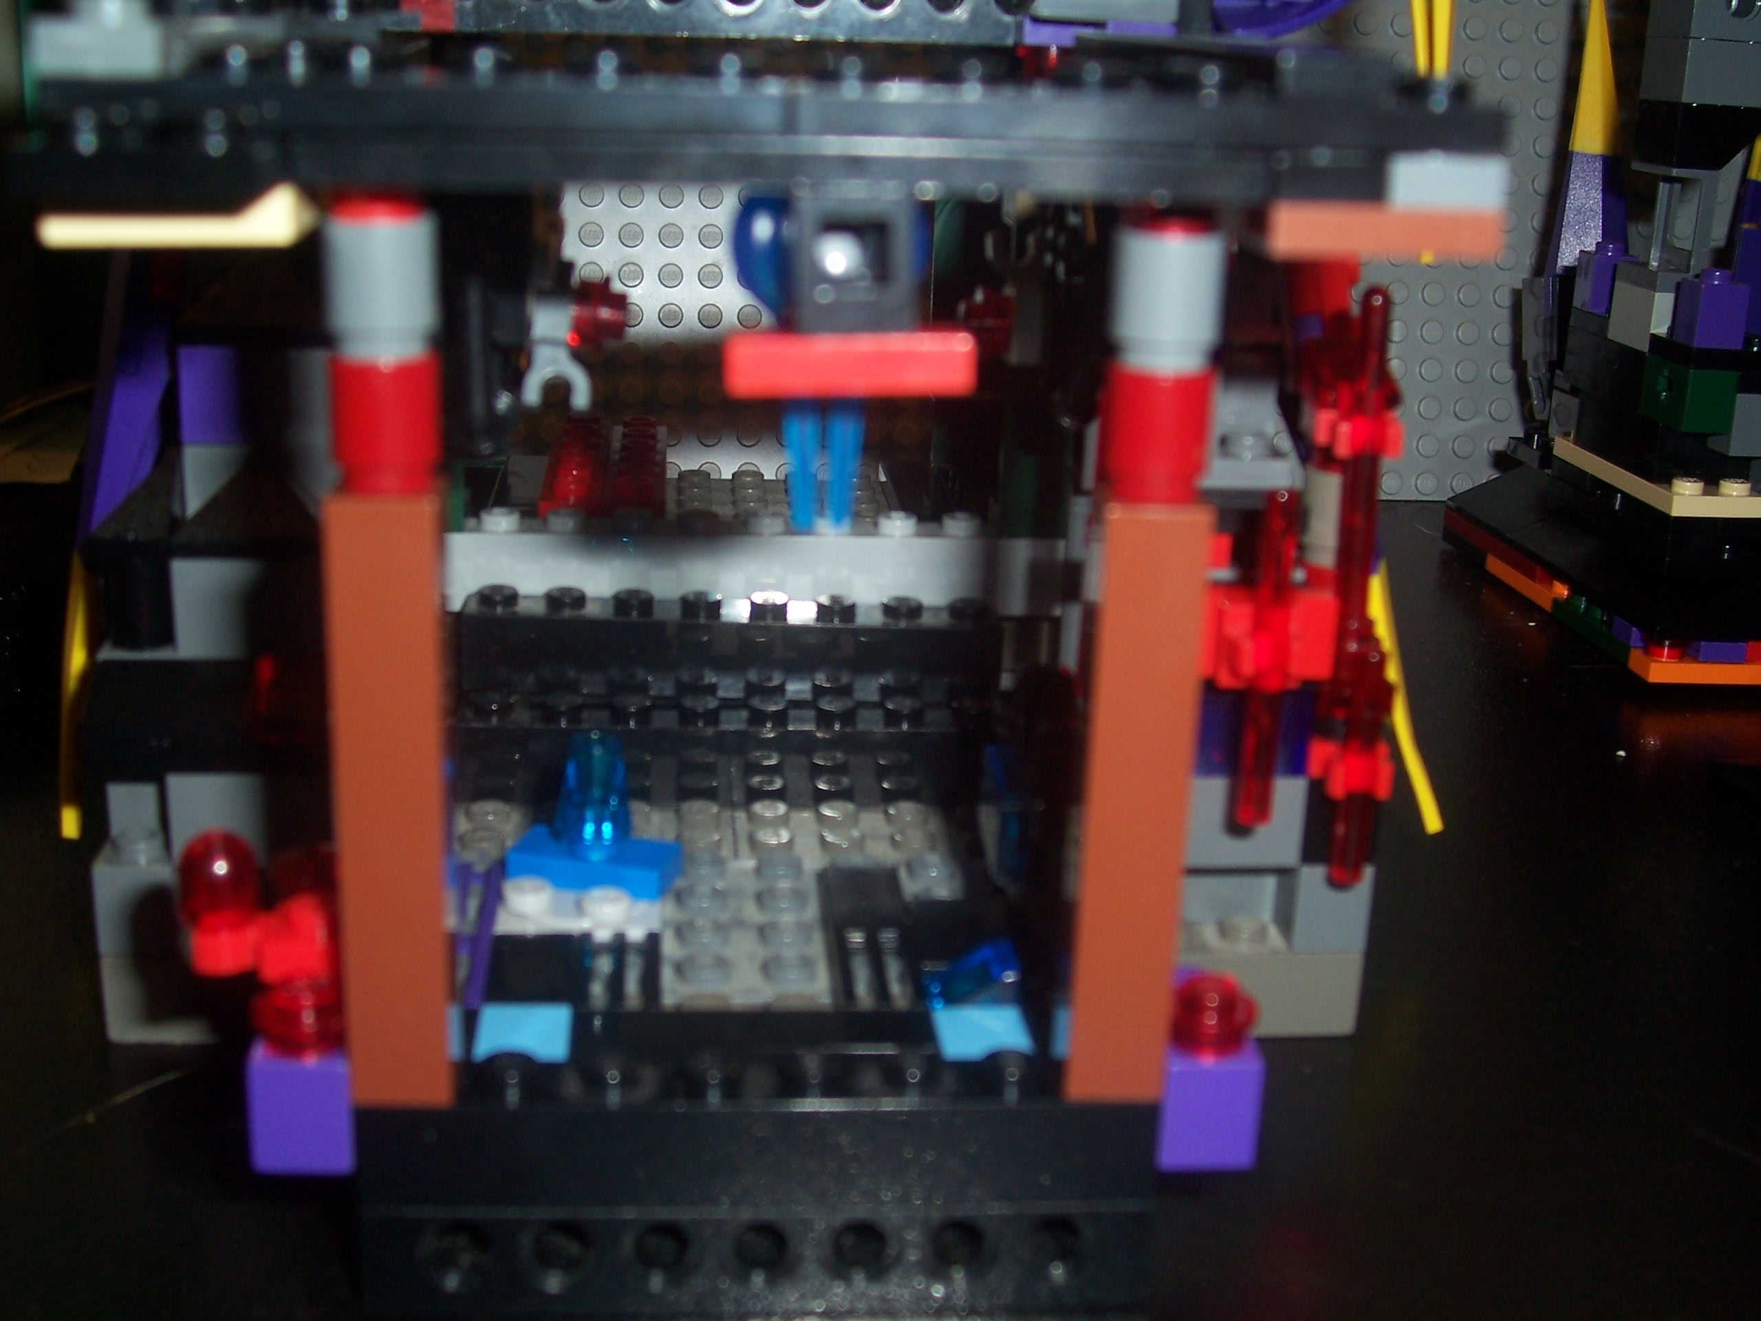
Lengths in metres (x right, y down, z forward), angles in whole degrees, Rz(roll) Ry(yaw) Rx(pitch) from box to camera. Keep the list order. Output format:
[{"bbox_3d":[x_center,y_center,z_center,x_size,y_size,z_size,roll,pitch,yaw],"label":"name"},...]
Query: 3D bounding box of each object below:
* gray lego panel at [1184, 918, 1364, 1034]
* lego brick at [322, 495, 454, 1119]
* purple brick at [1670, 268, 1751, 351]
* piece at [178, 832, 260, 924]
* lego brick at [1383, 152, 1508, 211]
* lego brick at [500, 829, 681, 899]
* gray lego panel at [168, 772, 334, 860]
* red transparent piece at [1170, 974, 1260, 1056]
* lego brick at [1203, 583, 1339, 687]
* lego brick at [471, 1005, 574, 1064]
[{"bbox_3d":[0.036,0.033,0.226,0.028,0.010,0.009,1,17,-5],"label":"gray lego panel"},{"bbox_3d":[-0.037,0.010,0.162,0.008,0.049,0.008,1,18,-5],"label":"lego brick"},{"bbox_3d":[0.132,-0.056,0.338,0.008,0.011,0.008,1,17,-3],"label":"purple brick"},{"bbox_3d":[-0.052,0.017,0.170,0.006,0.007,0.006,1,18,-5],"label":"piece"},{"bbox_3d":[0.038,-0.033,0.146,0.008,0.004,0.008,1,18,-5],"label":"lego brick"},{"bbox_3d":[-0.029,0.020,0.217,0.016,0.003,0.008,6,18,12],"label":"lego brick"},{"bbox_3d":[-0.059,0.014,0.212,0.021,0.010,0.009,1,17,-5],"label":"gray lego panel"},{"bbox_3d":[0.027,0.028,0.173,0.008,0.005,0.008,1,18,-5],"label":"red transparent piece"},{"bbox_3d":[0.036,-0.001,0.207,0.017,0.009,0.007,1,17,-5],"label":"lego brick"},{"bbox_3d":[-0.030,0.032,0.178,0.008,0.003,0.009,1,18,-5],"label":"lego brick"}]

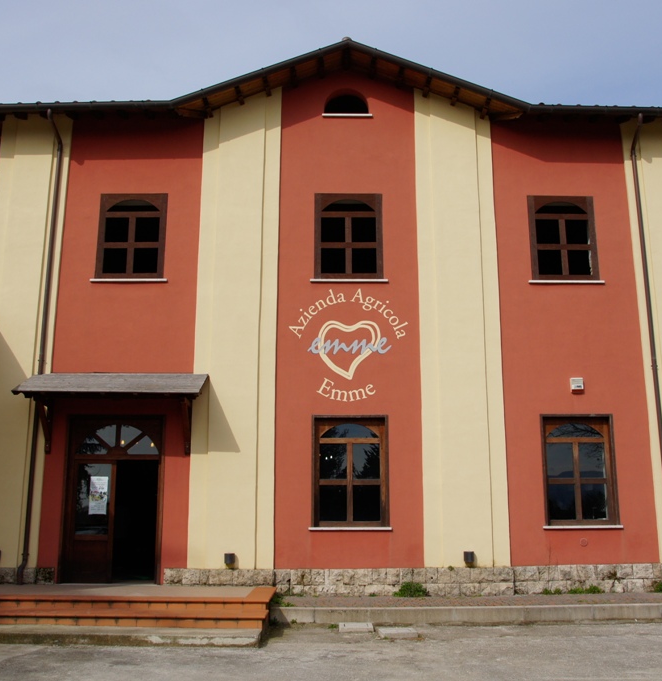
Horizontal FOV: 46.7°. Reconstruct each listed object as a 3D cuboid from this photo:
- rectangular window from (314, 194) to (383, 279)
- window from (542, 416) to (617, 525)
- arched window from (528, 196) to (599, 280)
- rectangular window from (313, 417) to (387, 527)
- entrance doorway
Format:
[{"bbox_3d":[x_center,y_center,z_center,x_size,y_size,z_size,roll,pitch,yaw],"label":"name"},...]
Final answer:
[{"bbox_3d":[0.348,-2.007,14.890,1.335,1.739,0.160,0,-12,-1],"label":"rectangular window"},{"bbox_3d":[4.545,2.369,14.059,1.324,1.964,0.160,0,-12,-1],"label":"window"},{"bbox_3d":[4.521,-1.974,14.972,1.312,1.738,0.160,0,-12,-1],"label":"arched window"},{"bbox_3d":[0.358,2.367,13.970,1.371,1.978,0.160,0,-12,-1],"label":"rectangular window"},{"bbox_3d":[-3.900,2.847,13.806,1.743,2.891,0.250,0,-12,-1],"label":"entrance doorway"}]

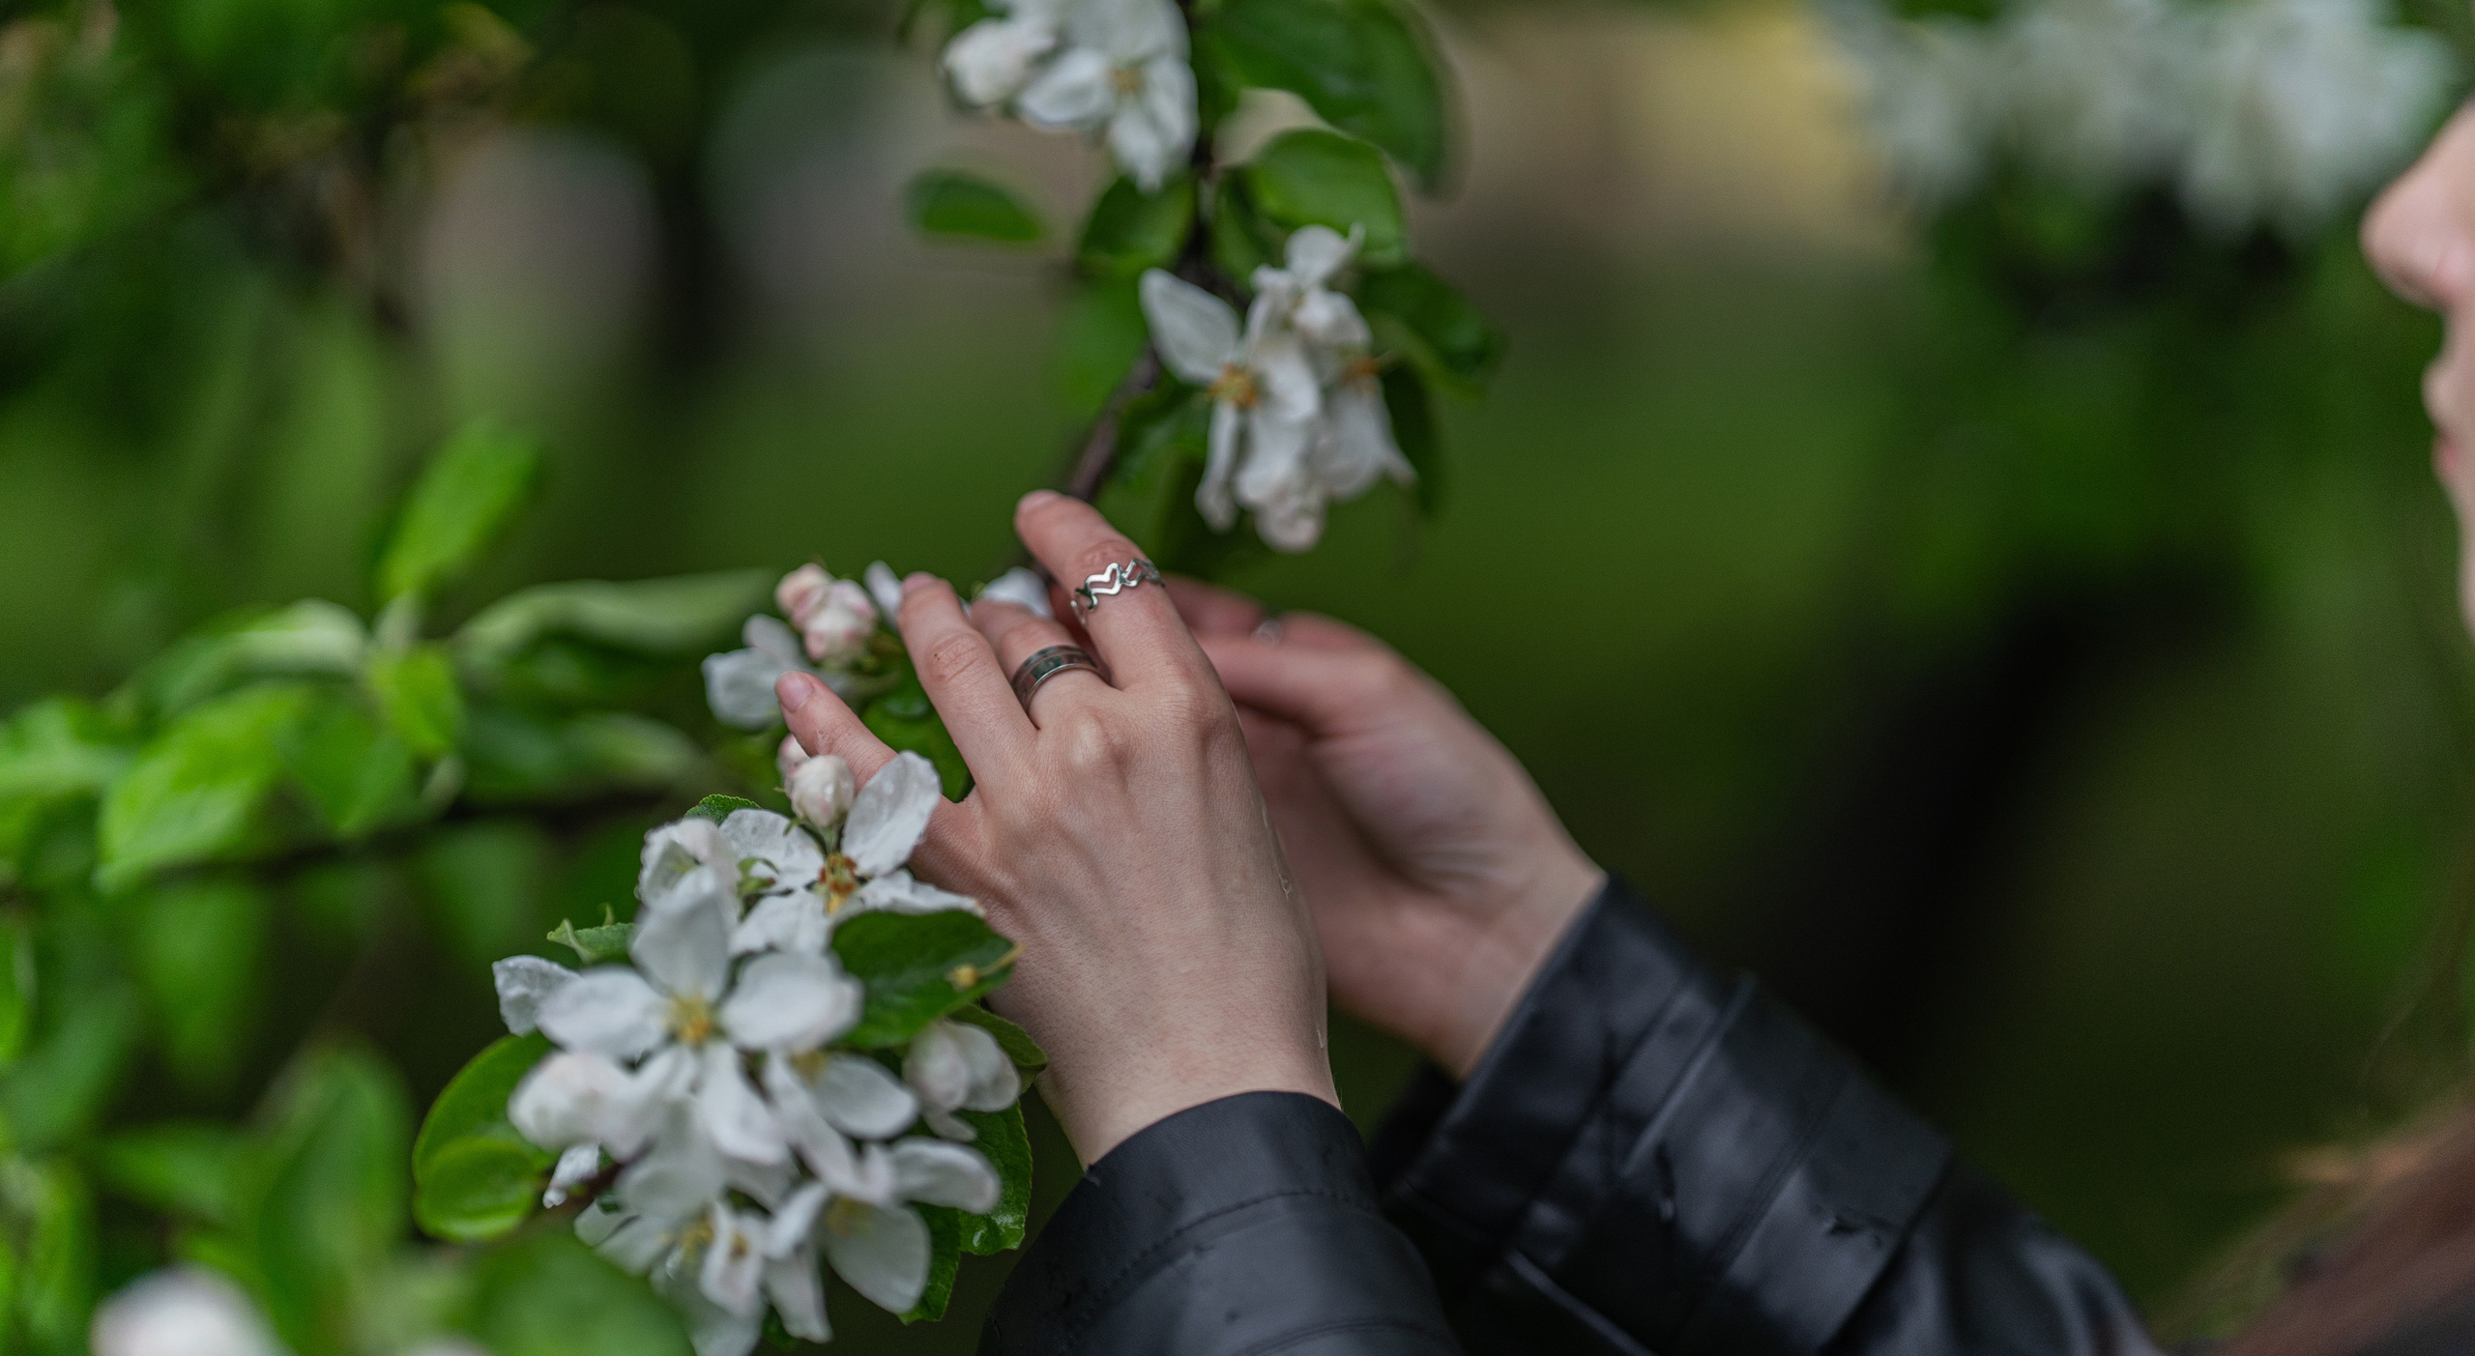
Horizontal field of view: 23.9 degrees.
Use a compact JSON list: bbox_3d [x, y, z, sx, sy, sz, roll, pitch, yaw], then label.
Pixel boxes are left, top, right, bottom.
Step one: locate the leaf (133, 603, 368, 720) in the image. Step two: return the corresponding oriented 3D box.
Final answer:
[{"bbox_3d":[-0.218,-0.004,1.290,0.052,0.026,0.025,0,6,0],"label":"leaf"}]

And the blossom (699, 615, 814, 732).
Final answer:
[{"bbox_3d":[-0.093,-0.001,1.150,0.025,0.023,0.022,3,6,35],"label":"blossom"}]

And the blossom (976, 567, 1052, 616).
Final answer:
[{"bbox_3d":[-0.044,-0.016,1.150,0.015,0.012,0.012,0,5,0],"label":"blossom"}]

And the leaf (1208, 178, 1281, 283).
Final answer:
[{"bbox_3d":[0.002,-0.098,1.280,0.018,0.023,0.014,2,6,17],"label":"leaf"}]

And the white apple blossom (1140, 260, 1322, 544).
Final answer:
[{"bbox_3d":[-0.001,-0.059,1.270,0.040,0.060,0.038,2,6,14],"label":"white apple blossom"}]

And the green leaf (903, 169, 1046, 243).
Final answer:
[{"bbox_3d":[-0.059,-0.106,1.320,0.033,0.010,0.022,12,41,5],"label":"green leaf"}]

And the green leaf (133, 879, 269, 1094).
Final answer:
[{"bbox_3d":[-0.252,0.075,1.420,0.032,0.056,0.012,-1,-20,-6],"label":"green leaf"}]

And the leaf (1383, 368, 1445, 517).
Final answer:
[{"bbox_3d":[0.039,-0.052,1.285,0.017,0.034,0.018,-1,6,-11],"label":"leaf"}]

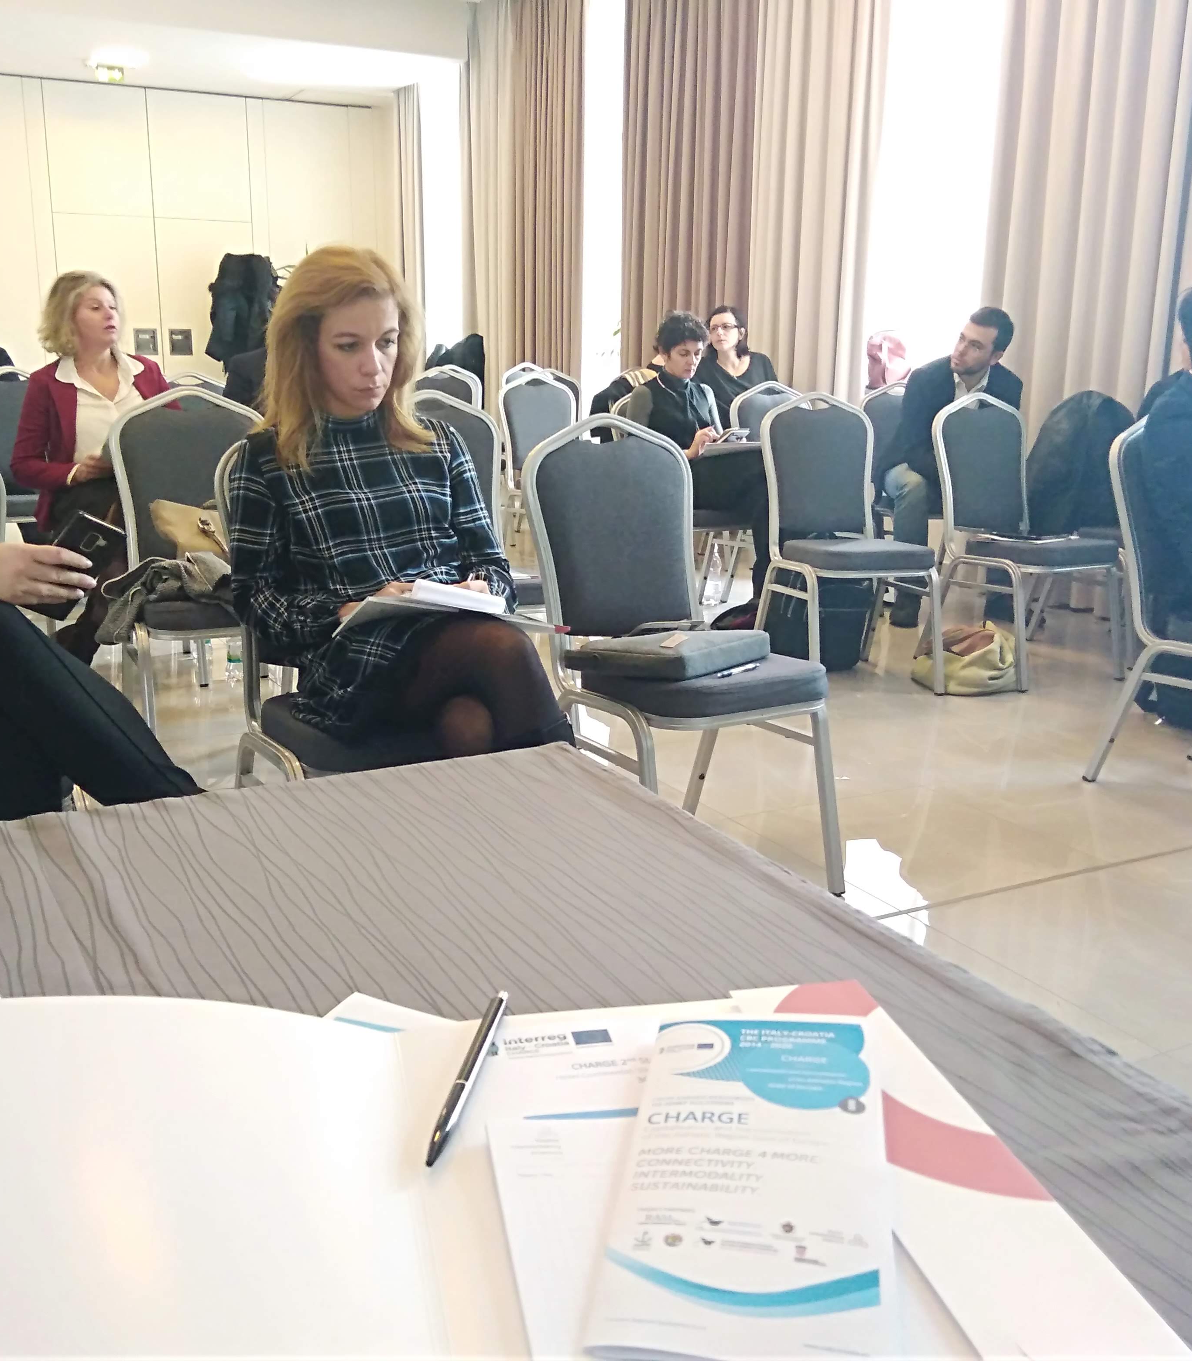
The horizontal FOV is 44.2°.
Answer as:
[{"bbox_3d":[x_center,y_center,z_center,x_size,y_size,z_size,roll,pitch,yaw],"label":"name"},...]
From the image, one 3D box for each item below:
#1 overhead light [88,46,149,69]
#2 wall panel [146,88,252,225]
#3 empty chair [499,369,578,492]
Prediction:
[{"bbox_3d":[-3.155,-4.121,9.708,0.420,0.080,0.420,-6,15,-29],"label":"overhead light"},{"bbox_3d":[-3.097,-4.096,11.486,0.780,0.940,0.050,-6,15,-29],"label":"wall panel"},{"bbox_3d":[-0.163,-0.991,7.027,0.440,0.930,0.585,-6,15,-27],"label":"empty chair"}]

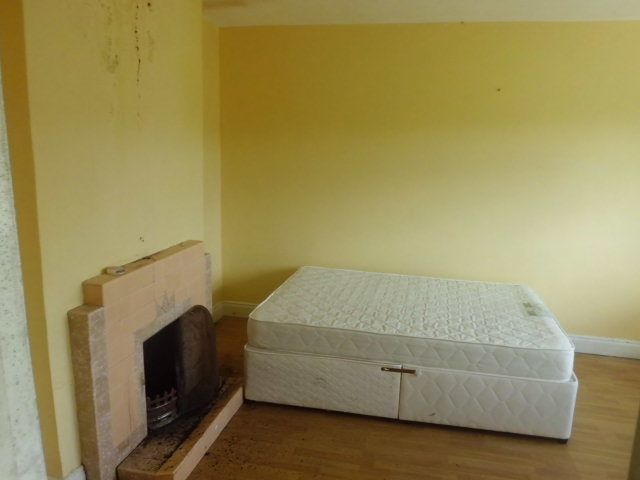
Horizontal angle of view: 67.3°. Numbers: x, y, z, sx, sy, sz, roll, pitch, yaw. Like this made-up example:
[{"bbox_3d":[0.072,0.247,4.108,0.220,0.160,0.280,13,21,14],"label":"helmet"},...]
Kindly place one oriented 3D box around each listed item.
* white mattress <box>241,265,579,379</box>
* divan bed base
[{"bbox_3d":[0.603,0.506,3.427,1.861,0.185,1.330,4,11,11],"label":"white mattress"},{"bbox_3d":[0.602,0.781,3.466,1.900,0.370,1.340,4,11,11],"label":"divan bed base"}]

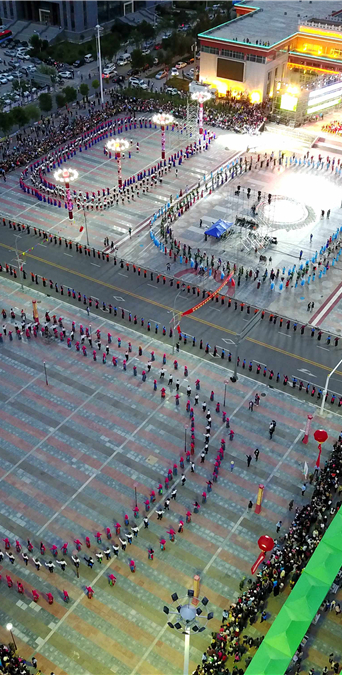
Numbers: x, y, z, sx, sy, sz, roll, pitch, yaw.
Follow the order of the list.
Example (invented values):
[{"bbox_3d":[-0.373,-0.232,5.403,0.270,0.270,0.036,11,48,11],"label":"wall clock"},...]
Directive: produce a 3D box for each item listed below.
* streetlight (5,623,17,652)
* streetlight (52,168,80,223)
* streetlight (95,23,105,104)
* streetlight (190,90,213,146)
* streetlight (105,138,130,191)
[{"bbox_3d":[-14.666,27.920,62.859,0.550,4.650,0.550,23,44,25],"label":"streetlight"},{"bbox_3d":[-19.072,-26.286,126.404,4.350,9.500,4.350,0,39,0],"label":"streetlight"},{"bbox_3d":[-17.893,-69.578,173.557,2.400,19.776,2.400,0,38,0],"label":"streetlight"},{"bbox_3d":[7.268,-52.460,159.174,4.400,10.300,4.400,22,43,26],"label":"streetlight"},{"bbox_3d":[-10.445,-34.984,137.253,4.350,9.500,4.350,0,39,0],"label":"streetlight"}]

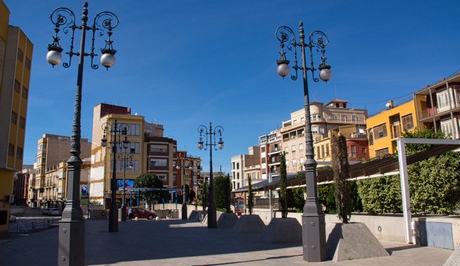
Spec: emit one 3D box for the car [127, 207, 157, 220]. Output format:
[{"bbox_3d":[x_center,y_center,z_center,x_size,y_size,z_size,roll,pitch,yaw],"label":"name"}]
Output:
[{"bbox_3d":[-10.003,9.046,38.831,3.800,1.500,1.700,1,-12,-12],"label":"car"}]

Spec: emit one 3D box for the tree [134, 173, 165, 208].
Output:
[{"bbox_3d":[-10.877,8.160,46.866,4.200,5.430,4.200,1,-12,-13],"label":"tree"}]

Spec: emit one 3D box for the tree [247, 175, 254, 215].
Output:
[{"bbox_3d":[1.246,3.754,20.966,0.440,2.430,0.440,-1,-11,0],"label":"tree"}]

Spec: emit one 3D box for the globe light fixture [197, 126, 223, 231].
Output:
[{"bbox_3d":[-1.332,2.928,25.089,1.930,7.570,0.680,2,-12,-14],"label":"globe light fixture"}]

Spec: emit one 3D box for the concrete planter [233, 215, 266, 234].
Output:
[{"bbox_3d":[1.204,5.301,20.158,1.789,0.912,1.806,1,-12,-13],"label":"concrete planter"}]

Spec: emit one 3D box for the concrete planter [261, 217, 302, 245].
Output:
[{"bbox_3d":[2.460,4.314,15.402,1.789,0.912,1.806,1,-12,-13],"label":"concrete planter"}]

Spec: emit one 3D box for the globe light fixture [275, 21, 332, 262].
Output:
[{"bbox_3d":[2.434,-0.004,10.794,1.875,7.568,0.636,1,-12,-13],"label":"globe light fixture"}]

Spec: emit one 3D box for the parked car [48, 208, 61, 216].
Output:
[{"bbox_3d":[-32.279,14.551,63.565,1.770,1.440,4.200,7,-14,-36],"label":"parked car"}]

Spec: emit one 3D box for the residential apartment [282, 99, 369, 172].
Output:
[{"bbox_3d":[21.402,4.894,79.331,12.460,22.600,14.000,3,-12,-22],"label":"residential apartment"}]

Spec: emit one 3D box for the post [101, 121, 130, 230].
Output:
[{"bbox_3d":[-7.842,2.794,23.426,1.875,7.568,0.636,1,-12,-13],"label":"post"}]

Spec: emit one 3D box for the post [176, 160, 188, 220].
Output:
[{"bbox_3d":[-5.246,6.081,40.053,1.930,7.500,0.680,2,-12,-14],"label":"post"}]

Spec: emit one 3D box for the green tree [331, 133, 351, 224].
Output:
[{"bbox_3d":[3.637,1.477,11.193,0.516,2.855,0.516,1,-12,-13],"label":"green tree"}]

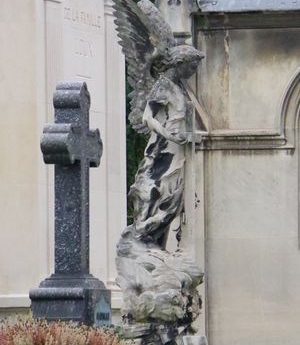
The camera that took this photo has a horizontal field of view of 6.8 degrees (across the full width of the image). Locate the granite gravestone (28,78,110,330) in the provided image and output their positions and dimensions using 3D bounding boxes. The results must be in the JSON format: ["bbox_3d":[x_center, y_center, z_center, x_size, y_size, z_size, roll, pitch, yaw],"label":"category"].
[{"bbox_3d":[-0.414,0.186,13.300,0.300,1.320,0.665,-1,-3,15],"label":"granite gravestone"}]

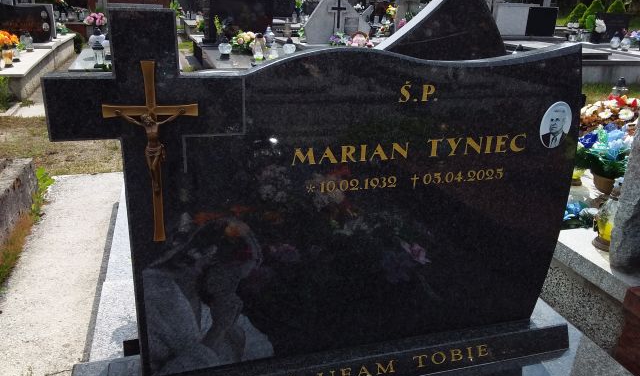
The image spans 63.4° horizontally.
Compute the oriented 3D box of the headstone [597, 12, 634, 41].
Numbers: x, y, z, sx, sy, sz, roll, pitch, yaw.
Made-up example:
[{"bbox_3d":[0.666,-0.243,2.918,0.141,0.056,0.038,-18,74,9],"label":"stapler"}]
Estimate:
[{"bbox_3d":[5.287,-2.889,9.300,0.557,0.550,0.130,-4,22,-16],"label":"headstone"}]

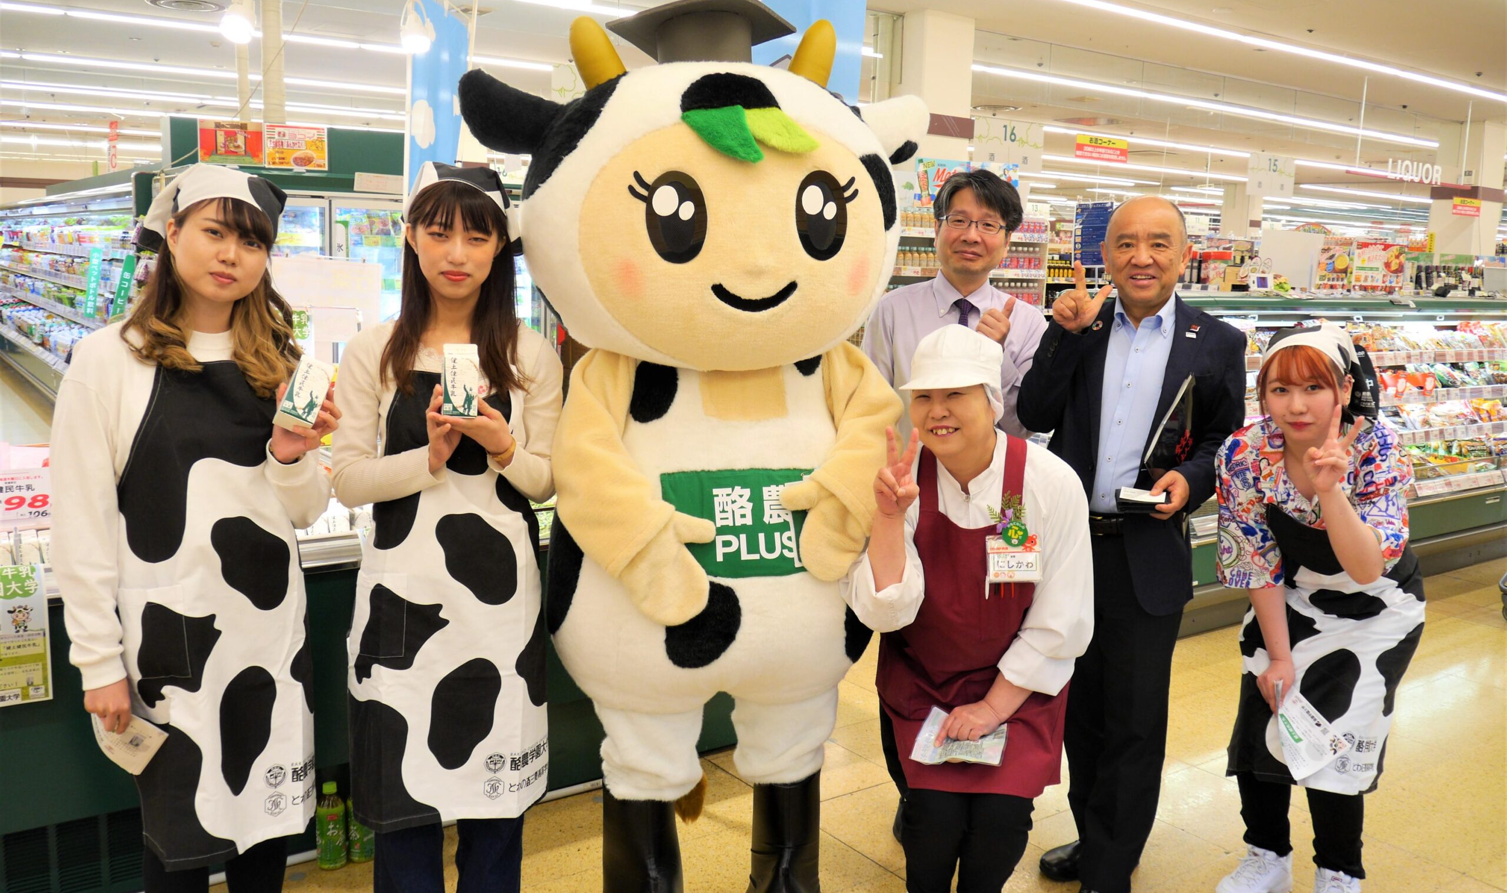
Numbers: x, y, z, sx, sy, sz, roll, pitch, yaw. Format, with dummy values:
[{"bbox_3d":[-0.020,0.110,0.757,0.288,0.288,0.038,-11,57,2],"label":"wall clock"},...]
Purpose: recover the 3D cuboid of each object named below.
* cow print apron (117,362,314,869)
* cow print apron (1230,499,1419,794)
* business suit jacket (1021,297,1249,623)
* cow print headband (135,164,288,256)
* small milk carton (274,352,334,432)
[{"bbox_3d":[-0.948,0.279,2.160,0.350,0.890,0.220,-2,9,-24],"label":"cow print apron"},{"bbox_3d":[1.306,0.444,2.780,0.420,0.670,0.350,5,9,23],"label":"cow print apron"},{"bbox_3d":[0.857,0.015,2.760,0.510,0.720,0.360,4,9,20],"label":"business suit jacket"},{"bbox_3d":[-0.936,-0.409,2.110,0.215,0.180,0.220,13,8,-28],"label":"cow print headband"},{"bbox_3d":[-0.869,-0.110,2.371,0.069,0.148,0.069,22,-27,-23],"label":"small milk carton"}]

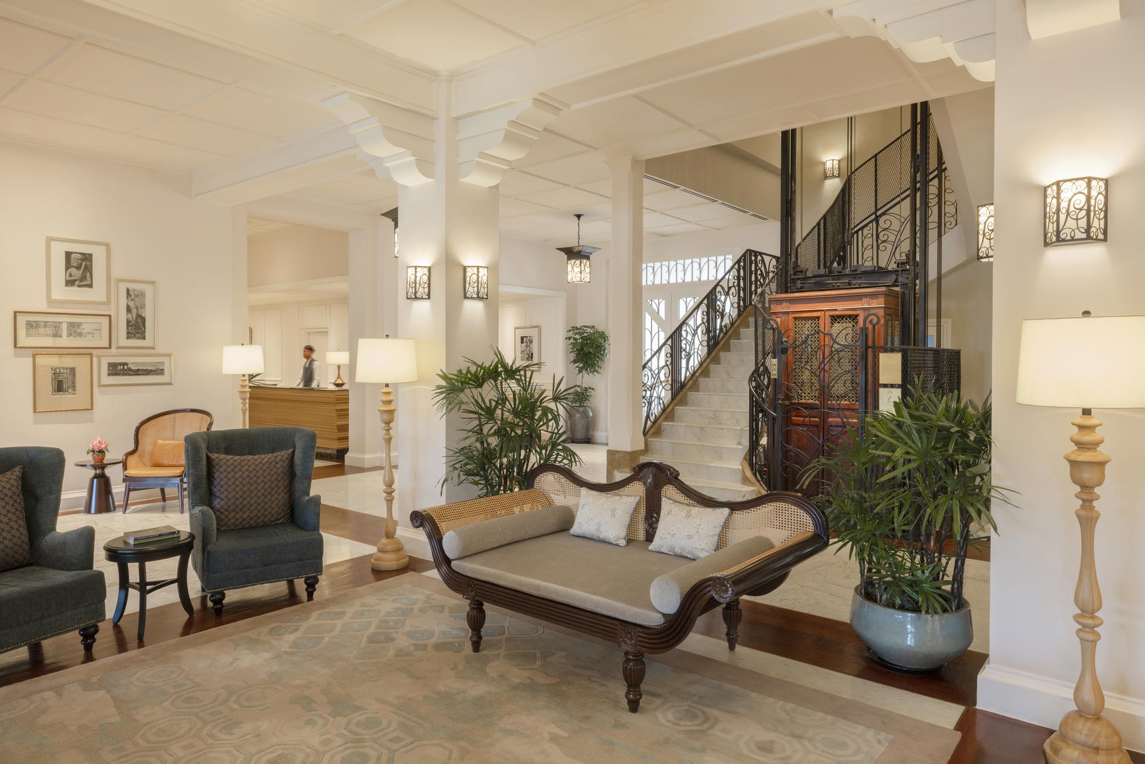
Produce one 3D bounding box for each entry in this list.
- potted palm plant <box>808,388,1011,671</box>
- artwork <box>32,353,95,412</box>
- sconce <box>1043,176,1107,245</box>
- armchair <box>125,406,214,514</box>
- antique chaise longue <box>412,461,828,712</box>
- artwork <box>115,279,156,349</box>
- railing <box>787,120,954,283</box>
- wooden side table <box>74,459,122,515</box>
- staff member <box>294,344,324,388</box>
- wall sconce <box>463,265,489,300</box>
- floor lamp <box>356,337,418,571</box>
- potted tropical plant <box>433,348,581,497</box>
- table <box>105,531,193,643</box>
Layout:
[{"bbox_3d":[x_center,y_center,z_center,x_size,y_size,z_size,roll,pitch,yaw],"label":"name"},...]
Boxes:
[{"bbox_3d":[1.706,0.712,3.707,0.980,1.360,0.900,1,2,25],"label":"potted palm plant"},{"bbox_3d":[-5.080,0.002,7.311,0.030,0.581,0.513,2,3,40],"label":"artwork"},{"bbox_3d":[2.010,-0.681,2.931,0.213,0.243,0.095,1,2,39],"label":"sconce"},{"bbox_3d":[-3.932,0.778,7.181,0.670,0.940,0.660,0,1,4],"label":"armchair"},{"bbox_3d":[0.161,0.941,3.881,2.025,0.965,1.035,2,3,40],"label":"antique chaise longue"},{"bbox_3d":[-4.652,-0.717,7.801,0.030,0.733,0.396,2,3,40],"label":"artwork"},{"bbox_3d":[3.351,-2.147,8.066,1.166,2.200,1.772,2,3,40],"label":"railing"},{"bbox_3d":[-4.766,1.044,7.361,0.485,0.475,0.485,2,3,40],"label":"wooden side table"},{"bbox_3d":[-4.636,0.208,12.934,0.500,1.702,0.360,2,3,40],"label":"staff member"},{"bbox_3d":[-0.712,-0.752,5.578,0.100,0.260,0.220,2,3,40],"label":"wall sconce"},{"bbox_3d":[-1.339,0.510,5.351,0.457,1.660,0.457,0,2,-14],"label":"floor lamp"},{"bbox_3d":[-0.458,0.542,5.480,1.050,1.590,0.970,0,2,-5],"label":"potted tropical plant"},{"bbox_3d":[-2.447,1.166,4.223,0.525,0.490,0.525,2,3,40],"label":"table"}]

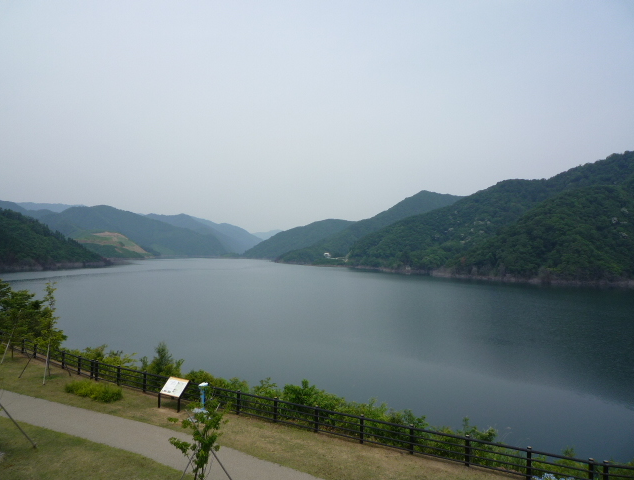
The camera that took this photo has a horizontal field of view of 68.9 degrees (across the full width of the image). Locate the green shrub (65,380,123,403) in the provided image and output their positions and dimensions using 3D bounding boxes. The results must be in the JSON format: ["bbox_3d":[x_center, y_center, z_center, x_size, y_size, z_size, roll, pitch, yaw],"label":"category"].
[{"bbox_3d":[-11.420,7.740,23.700,3.250,0.530,0.900,-1,-1,28],"label":"green shrub"}]

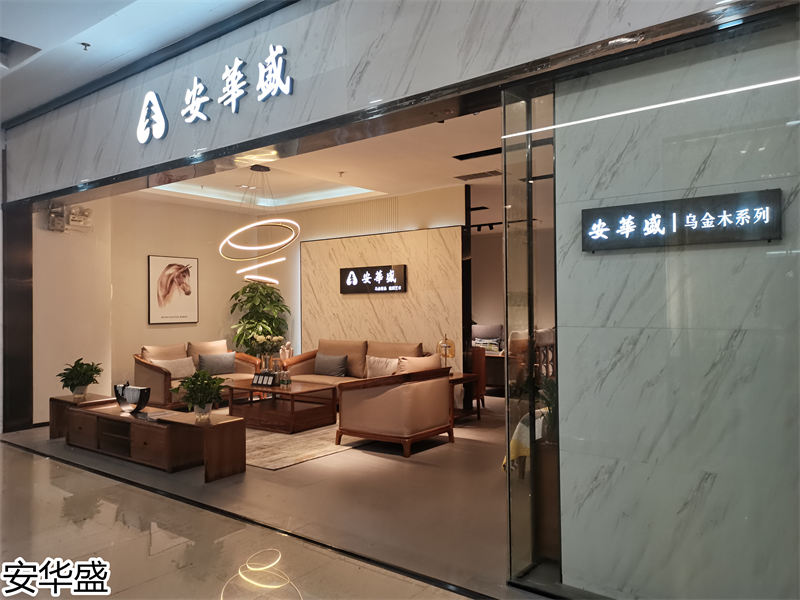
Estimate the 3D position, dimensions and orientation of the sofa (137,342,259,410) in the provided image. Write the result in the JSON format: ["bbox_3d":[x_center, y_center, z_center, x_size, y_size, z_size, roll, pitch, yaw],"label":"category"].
[{"bbox_3d":[-2.890,1.117,8.652,0.882,0.911,1.543,-1,-1,37],"label":"sofa"}]

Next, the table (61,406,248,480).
[{"bbox_3d":[-2.465,1.314,5.915,2.455,0.463,0.448,-1,-1,37],"label":"table"}]

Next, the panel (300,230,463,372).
[{"bbox_3d":[-0.386,0.272,9.367,3.205,2.558,0.073,-1,-1,37],"label":"panel"}]

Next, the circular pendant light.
[{"bbox_3d":[-1.811,-0.973,7.747,1.000,1.544,1.000,-1,0,0],"label":"circular pendant light"}]

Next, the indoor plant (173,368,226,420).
[{"bbox_3d":[-1.802,0.847,5.450,0.456,0.456,0.456,-1,-1,37],"label":"indoor plant"}]

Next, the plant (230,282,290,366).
[{"bbox_3d":[-2.343,0.638,10.106,0.956,1.882,0.956,-1,-1,37],"label":"plant"}]

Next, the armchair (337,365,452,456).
[{"bbox_3d":[-0.066,1.104,6.328,0.956,0.838,0.794,-1,-1,37],"label":"armchair"}]

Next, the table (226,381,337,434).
[{"bbox_3d":[-1.443,1.317,7.441,1.029,0.460,0.691,-1,-1,37],"label":"table"}]

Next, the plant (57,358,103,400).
[{"bbox_3d":[-3.606,0.877,6.757,0.485,0.456,0.485,-1,-1,37],"label":"plant"}]

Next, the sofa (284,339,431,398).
[{"bbox_3d":[-0.544,1.093,8.806,2.425,0.911,0.956,-1,-1,37],"label":"sofa"}]

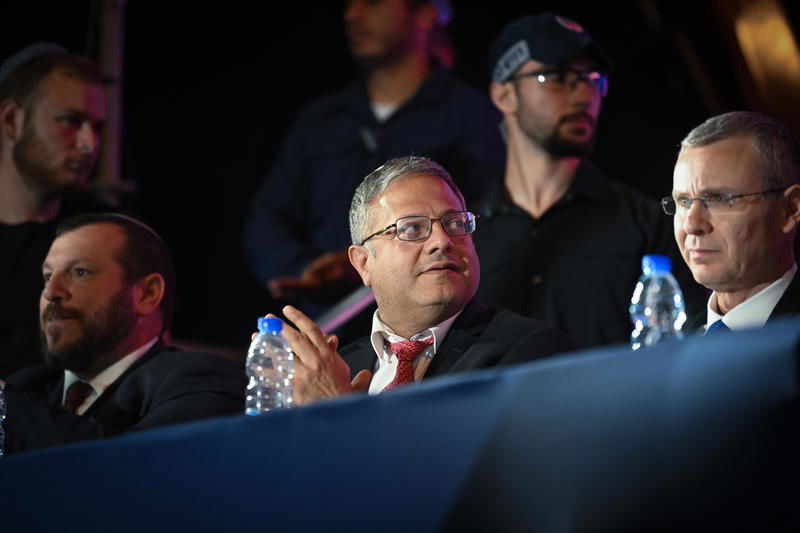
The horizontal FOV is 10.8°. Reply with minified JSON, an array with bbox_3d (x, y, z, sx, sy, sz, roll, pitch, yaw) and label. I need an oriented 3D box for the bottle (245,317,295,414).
[{"bbox_3d":[-0.170,0.164,5.500,0.062,0.195,0.062,0,-7,0],"label":"bottle"}]

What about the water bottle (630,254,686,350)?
[{"bbox_3d":[0.296,0.084,4.850,0.062,0.195,0.062,0,-7,0],"label":"water bottle"}]

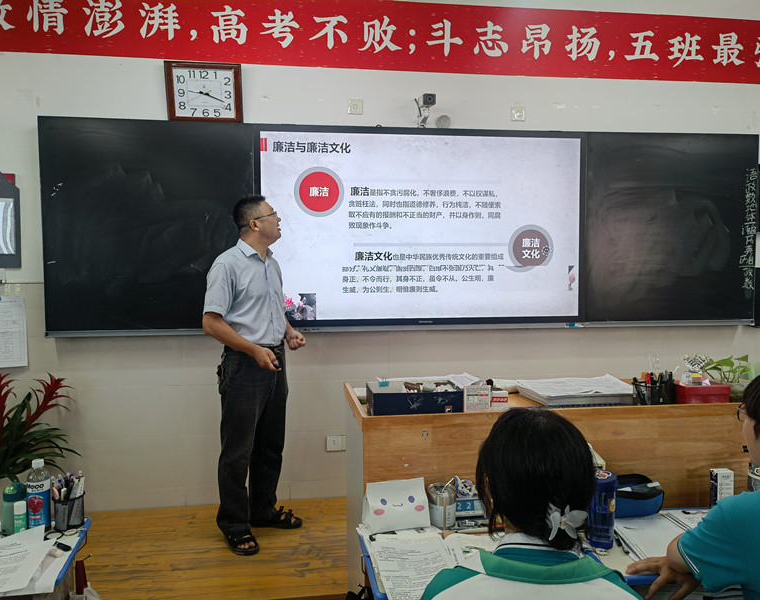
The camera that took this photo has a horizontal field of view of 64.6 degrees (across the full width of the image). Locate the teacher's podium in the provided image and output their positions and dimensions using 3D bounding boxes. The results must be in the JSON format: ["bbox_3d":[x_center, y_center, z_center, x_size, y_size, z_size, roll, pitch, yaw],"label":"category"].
[{"bbox_3d":[0.666,0.888,2.327,1.532,1.078,0.590,-1,3,-7],"label":"teacher's podium"}]

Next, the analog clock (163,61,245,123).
[{"bbox_3d":[-0.962,-1.142,3.318,0.405,0.306,0.050,-1,16,-7],"label":"analog clock"}]

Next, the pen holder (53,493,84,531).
[{"bbox_3d":[-0.975,0.661,1.887,0.091,0.094,0.091,-1,3,-7],"label":"pen holder"}]

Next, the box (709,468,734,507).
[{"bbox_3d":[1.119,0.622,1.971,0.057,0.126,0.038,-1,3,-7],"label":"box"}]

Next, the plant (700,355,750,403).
[{"bbox_3d":[1.367,0.300,2.364,0.200,0.175,0.160,-1,3,-7],"label":"plant"}]

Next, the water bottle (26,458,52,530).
[{"bbox_3d":[-1.035,0.592,1.824,0.066,0.218,0.066,-1,3,-7],"label":"water bottle"}]

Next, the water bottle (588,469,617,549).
[{"bbox_3d":[0.638,0.600,1.727,0.070,0.205,0.070,-1,3,-7],"label":"water bottle"}]

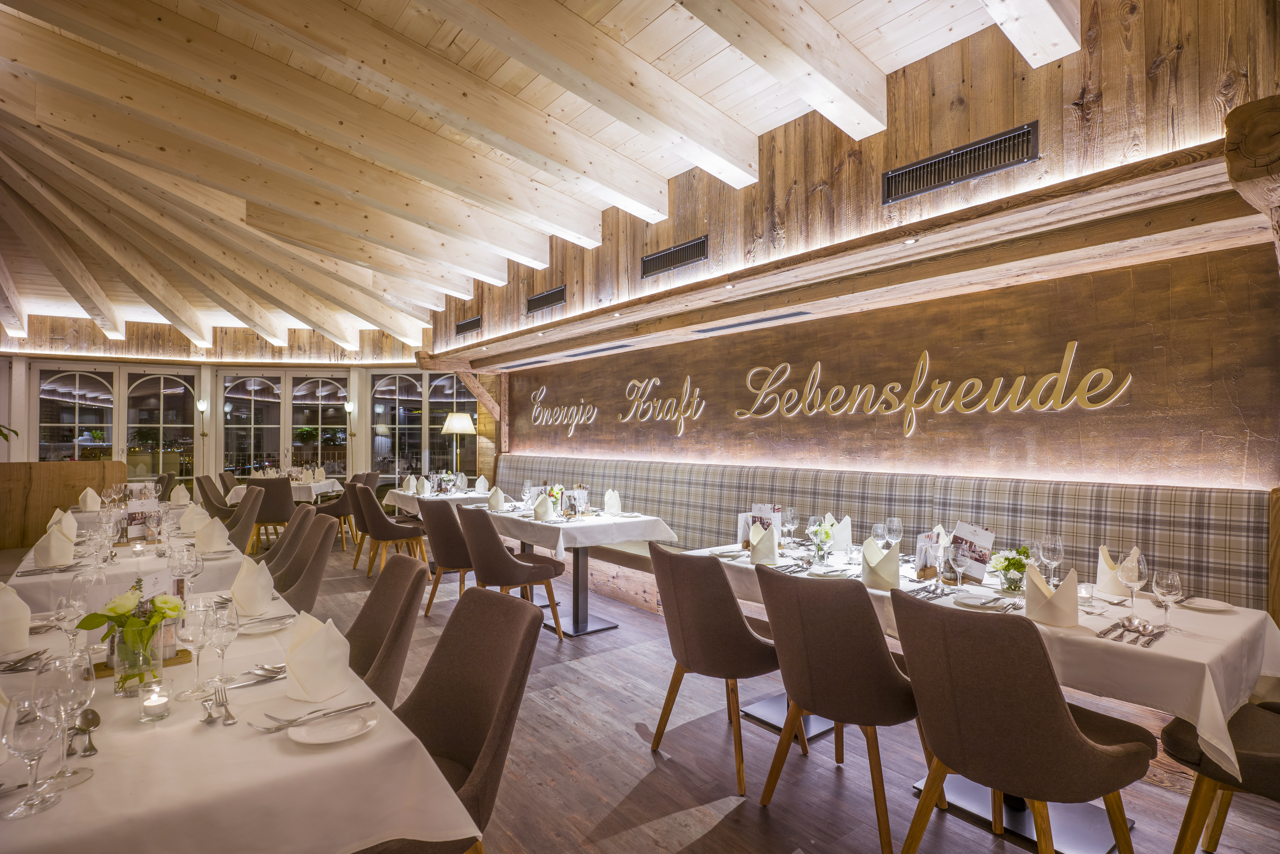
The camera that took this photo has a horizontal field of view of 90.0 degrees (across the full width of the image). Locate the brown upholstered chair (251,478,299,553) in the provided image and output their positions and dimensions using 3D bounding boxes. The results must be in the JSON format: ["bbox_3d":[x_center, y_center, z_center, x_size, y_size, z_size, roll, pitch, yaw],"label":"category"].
[{"bbox_3d":[-3.960,0.990,6.990,0.500,0.880,0.590,0,-1,-16],"label":"brown upholstered chair"}]

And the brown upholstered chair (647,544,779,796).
[{"bbox_3d":[0.356,0.926,2.653,0.600,0.870,0.490,0,-1,-41],"label":"brown upholstered chair"}]

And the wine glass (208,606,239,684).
[{"bbox_3d":[-0.982,0.507,1.501,0.071,0.172,0.071,1,-1,-39],"label":"wine glass"}]

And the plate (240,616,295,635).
[{"bbox_3d":[-1.123,0.599,1.907,0.160,0.020,0.160,1,-1,-39],"label":"plate"}]

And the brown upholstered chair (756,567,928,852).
[{"bbox_3d":[0.751,0.927,2.268,0.590,0.875,0.480,1,-1,-42],"label":"brown upholstered chair"}]

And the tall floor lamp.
[{"bbox_3d":[-2.256,0.637,7.939,0.400,1.623,0.400,0,-1,-24],"label":"tall floor lamp"}]

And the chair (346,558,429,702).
[{"bbox_3d":[-1.052,0.926,2.230,0.600,0.870,0.490,0,-1,-39],"label":"chair"}]

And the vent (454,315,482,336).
[{"bbox_3d":[-1.798,-1.049,6.705,0.030,0.150,0.650,1,-1,-39],"label":"vent"}]

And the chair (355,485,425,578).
[{"bbox_3d":[-2.263,0.977,5.987,0.590,0.880,0.500,1,-1,-39],"label":"chair"}]

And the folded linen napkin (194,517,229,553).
[{"bbox_3d":[-2.144,0.533,3.211,0.138,0.172,0.120,1,-1,-39],"label":"folded linen napkin"}]

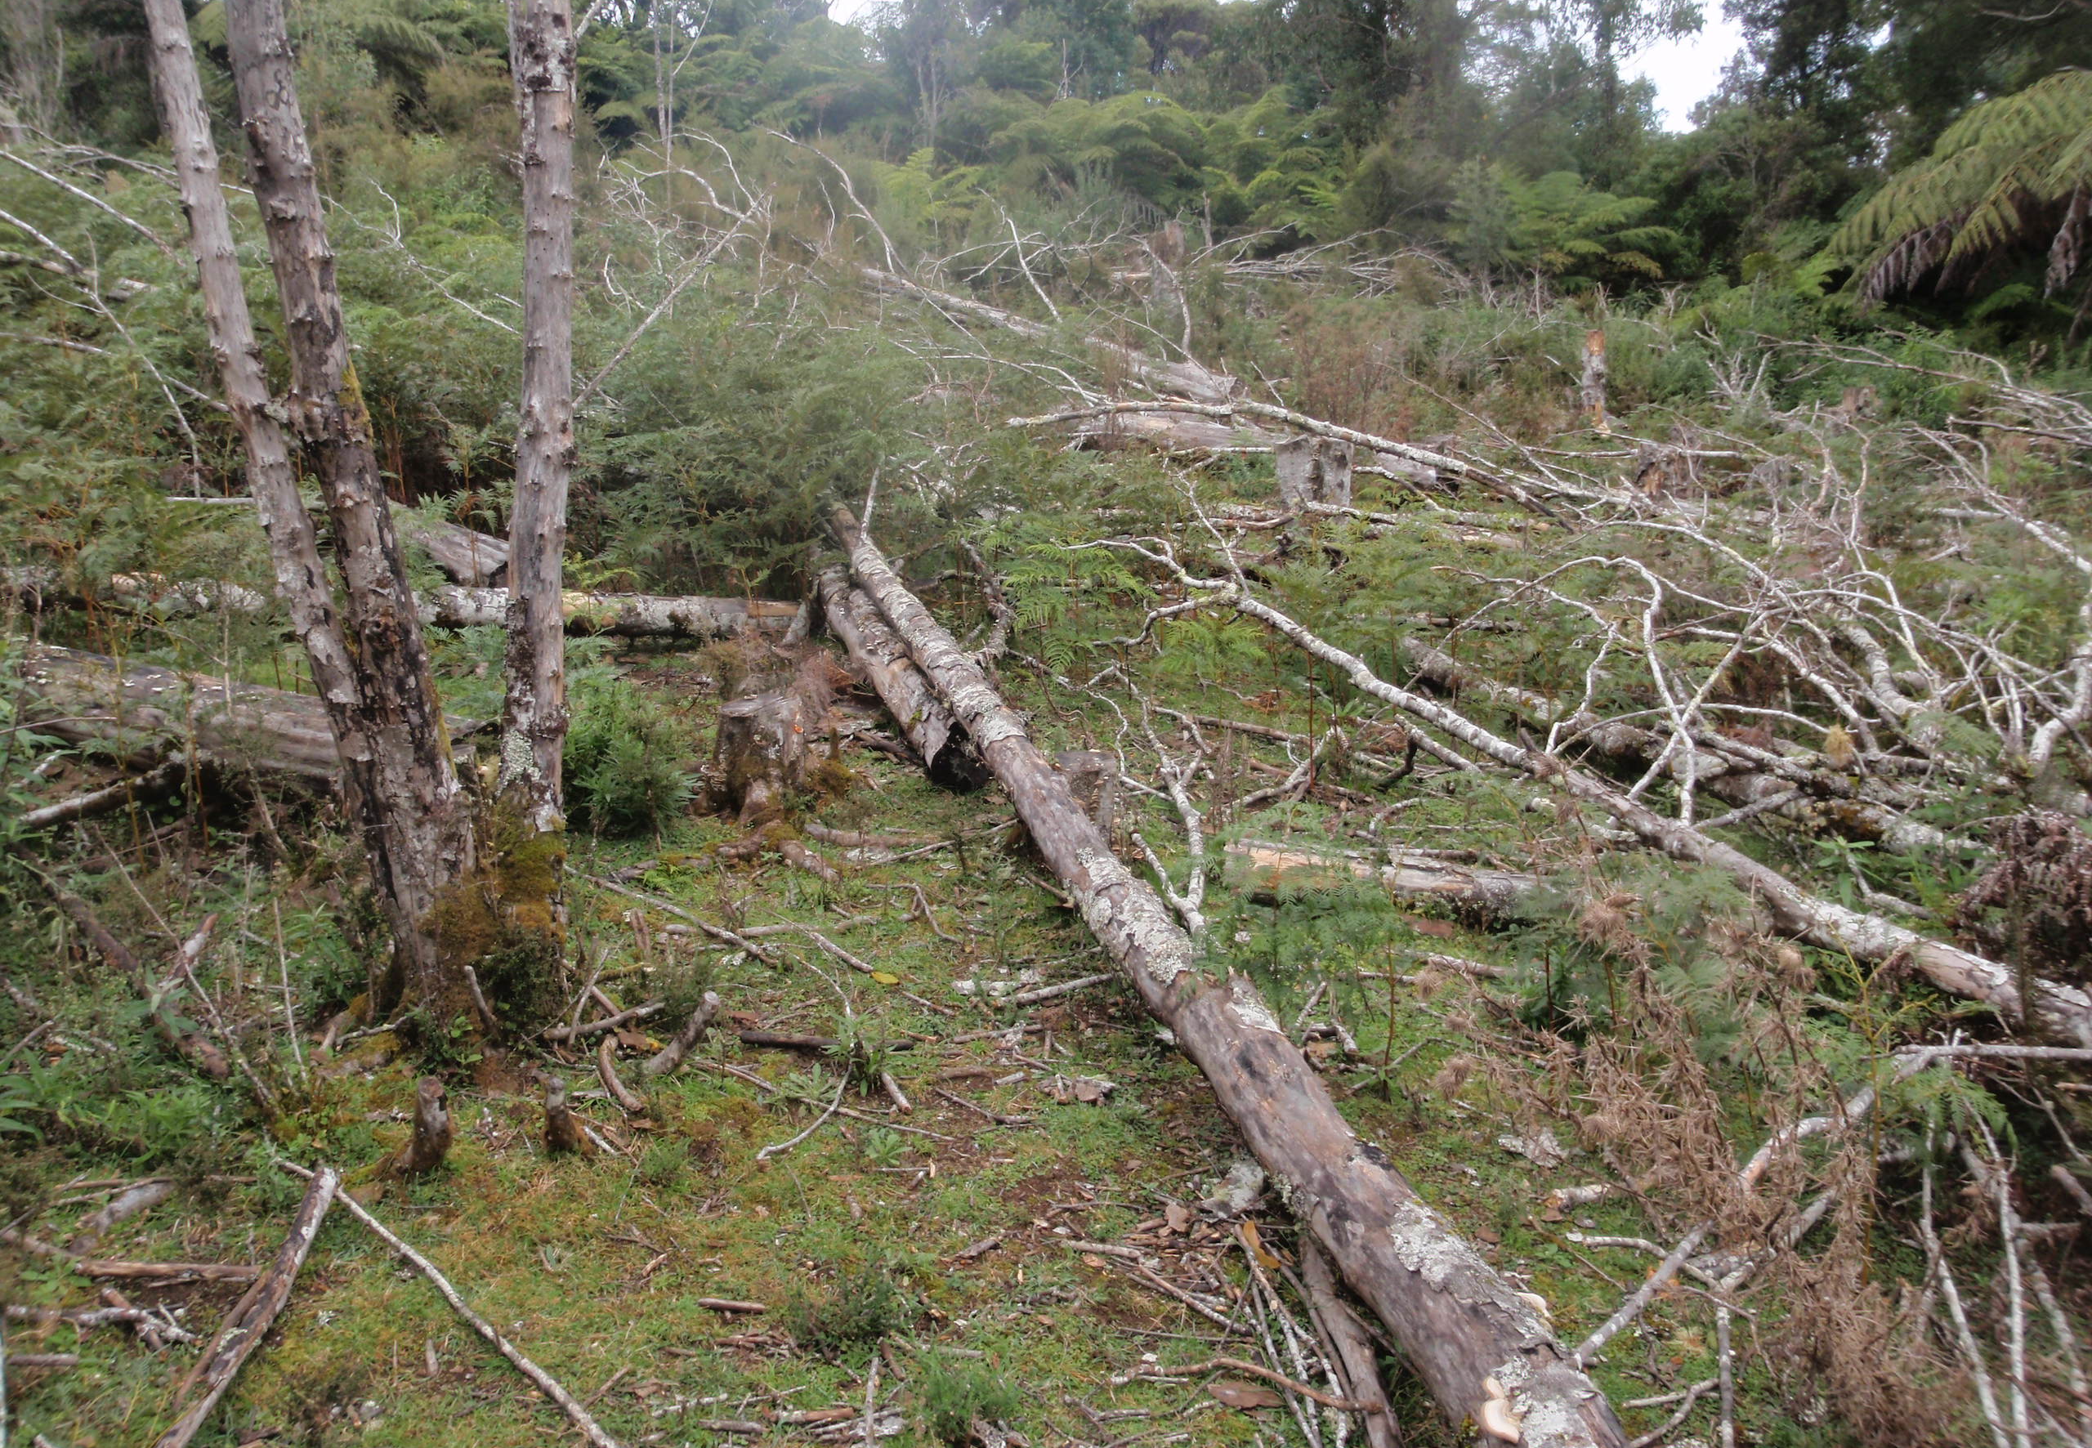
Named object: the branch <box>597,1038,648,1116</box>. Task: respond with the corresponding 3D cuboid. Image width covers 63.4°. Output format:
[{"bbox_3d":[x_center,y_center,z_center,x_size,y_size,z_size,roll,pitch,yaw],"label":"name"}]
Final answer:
[{"bbox_3d":[-0.775,0.638,3.082,0.050,0.035,0.262,-8,21,-23],"label":"branch"}]

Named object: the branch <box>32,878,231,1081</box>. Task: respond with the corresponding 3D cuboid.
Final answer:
[{"bbox_3d":[-2.001,0.502,3.755,0.160,0.120,1.222,-12,21,-43],"label":"branch"}]

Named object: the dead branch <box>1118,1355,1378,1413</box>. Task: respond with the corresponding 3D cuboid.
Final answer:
[{"bbox_3d":[0.267,0.887,2.259,0.348,0.040,0.055,2,18,8],"label":"dead branch"}]

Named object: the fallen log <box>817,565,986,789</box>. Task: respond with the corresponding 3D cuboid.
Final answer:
[{"bbox_3d":[-0.756,-0.352,7.700,0.220,0.220,3.819,-3,14,-13],"label":"fallen log"}]

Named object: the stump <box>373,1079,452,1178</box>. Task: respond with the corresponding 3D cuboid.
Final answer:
[{"bbox_3d":[-1.061,0.667,2.816,0.115,0.140,0.080,-5,14,-22],"label":"stump"}]

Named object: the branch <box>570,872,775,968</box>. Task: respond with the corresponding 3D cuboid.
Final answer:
[{"bbox_3d":[-0.915,0.468,4.116,0.840,0.035,0.040,14,18,42],"label":"branch"}]

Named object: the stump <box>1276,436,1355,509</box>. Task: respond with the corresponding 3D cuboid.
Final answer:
[{"bbox_3d":[1.337,-1.209,8.369,0.360,0.400,0.340,2,13,9],"label":"stump"}]

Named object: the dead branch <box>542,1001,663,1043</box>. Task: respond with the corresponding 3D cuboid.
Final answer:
[{"bbox_3d":[-0.851,0.573,3.262,0.232,0.035,0.040,-12,21,-23],"label":"dead branch"}]

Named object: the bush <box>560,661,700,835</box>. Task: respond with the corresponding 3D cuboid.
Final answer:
[{"bbox_3d":[-1.098,0.045,4.391,0.380,0.400,0.350,-3,13,-14],"label":"bush"}]

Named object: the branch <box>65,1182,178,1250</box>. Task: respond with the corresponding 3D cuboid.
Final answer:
[{"bbox_3d":[-1.515,0.808,2.783,0.040,0.040,0.167,8,23,32],"label":"branch"}]

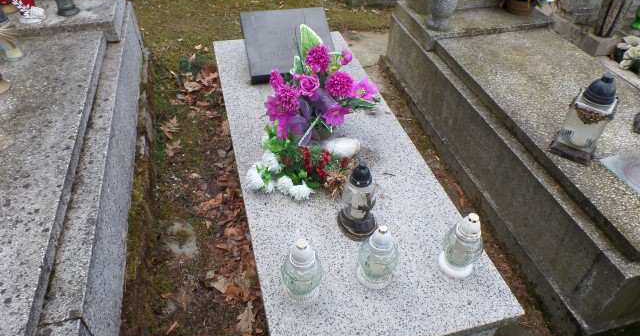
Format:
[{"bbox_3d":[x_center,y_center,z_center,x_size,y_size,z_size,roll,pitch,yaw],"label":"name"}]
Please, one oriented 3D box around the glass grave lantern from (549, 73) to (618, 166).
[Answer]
[{"bbox_3d":[0.959,-0.177,1.509,0.130,0.295,0.125,28,49,25],"label":"glass grave lantern"}]

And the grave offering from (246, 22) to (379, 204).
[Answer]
[{"bbox_3d":[-0.023,-0.226,1.683,0.580,0.380,0.600,-9,44,-12],"label":"grave offering"}]

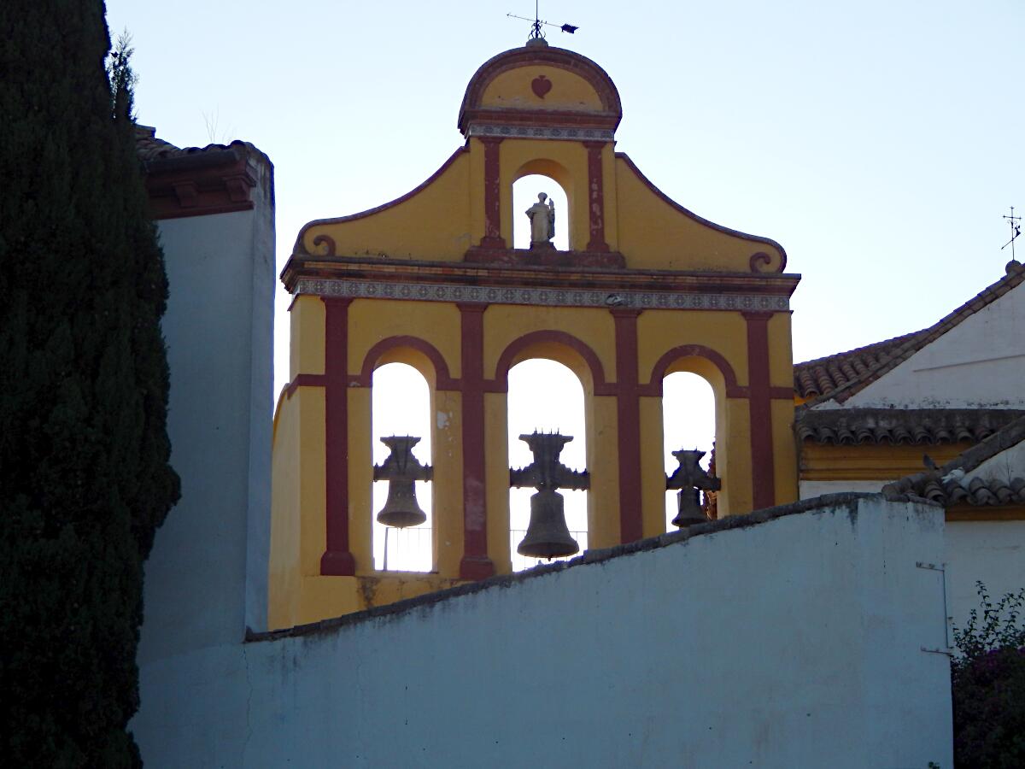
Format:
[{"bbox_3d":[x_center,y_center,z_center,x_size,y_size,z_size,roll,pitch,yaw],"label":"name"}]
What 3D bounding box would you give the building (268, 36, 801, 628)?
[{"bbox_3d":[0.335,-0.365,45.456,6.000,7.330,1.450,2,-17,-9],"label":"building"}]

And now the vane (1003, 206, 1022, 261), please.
[{"bbox_3d":[6.065,-1.828,47.663,0.240,0.705,0.580,4,-18,-15],"label":"vane"}]

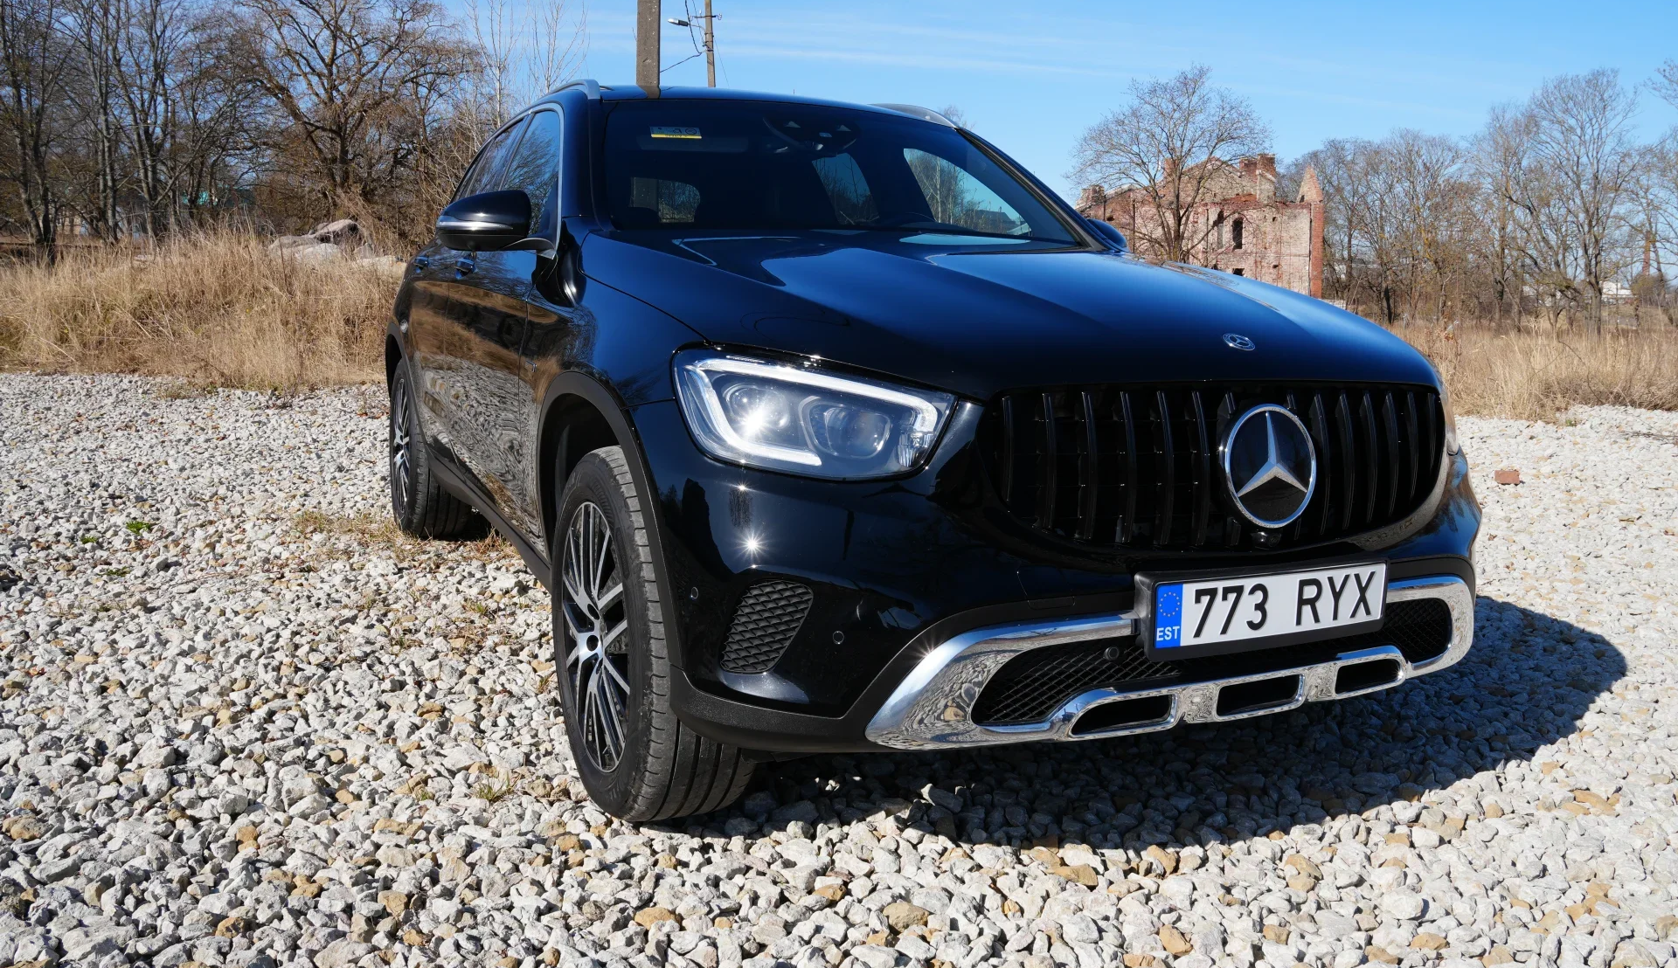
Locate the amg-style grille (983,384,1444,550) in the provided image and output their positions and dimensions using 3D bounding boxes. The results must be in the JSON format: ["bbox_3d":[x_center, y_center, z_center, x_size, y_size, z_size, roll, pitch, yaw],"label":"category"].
[{"bbox_3d":[0.695,-0.034,2.172,1.070,0.295,0.160,-2,10,-26],"label":"amg-style grille"}]

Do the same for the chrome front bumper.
[{"bbox_3d":[0.671,0.300,2.249,1.390,0.220,0.210,-2,10,-26],"label":"chrome front bumper"}]

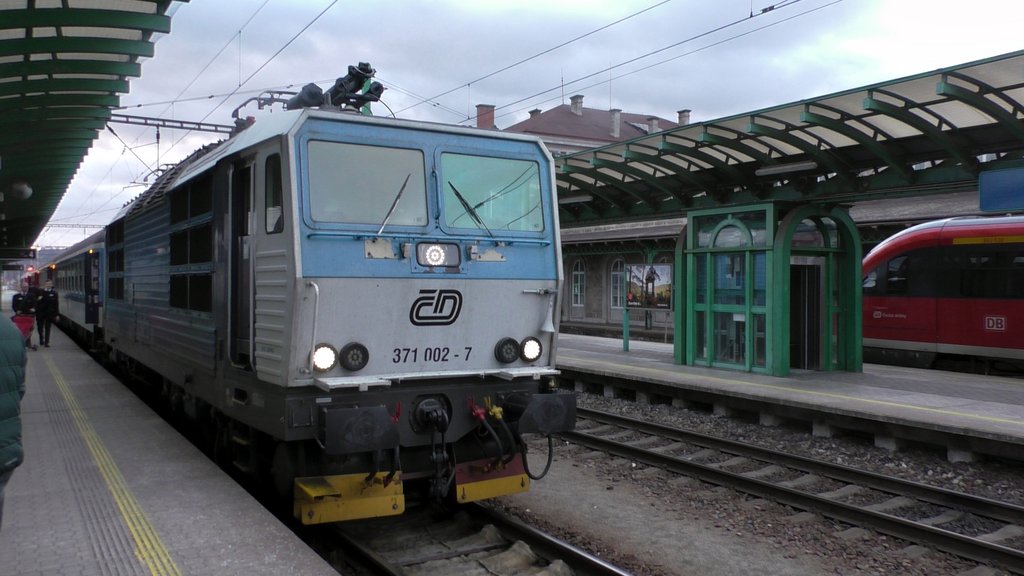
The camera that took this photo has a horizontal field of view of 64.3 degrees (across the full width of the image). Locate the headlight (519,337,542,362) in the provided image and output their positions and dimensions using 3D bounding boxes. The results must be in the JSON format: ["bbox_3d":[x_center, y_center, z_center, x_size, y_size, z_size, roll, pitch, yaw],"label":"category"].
[{"bbox_3d":[0.172,0.594,7.955,0.245,0.245,0.100,0,0,-32],"label":"headlight"}]

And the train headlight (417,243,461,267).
[{"bbox_3d":[-0.668,-0.297,7.350,0.445,0.225,0.100,0,0,-32],"label":"train headlight"}]

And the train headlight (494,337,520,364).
[{"bbox_3d":[-0.053,0.597,7.816,0.250,0.250,0.100,0,0,-32],"label":"train headlight"}]

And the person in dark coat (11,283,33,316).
[{"bbox_3d":[-11.981,0.688,20.000,0.550,1.650,0.380,0,0,-32],"label":"person in dark coat"}]

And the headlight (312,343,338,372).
[{"bbox_3d":[-1.585,0.586,6.854,0.245,0.245,0.100,0,0,-32],"label":"headlight"}]

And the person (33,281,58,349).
[{"bbox_3d":[-11.645,0.639,20.400,0.550,1.650,0.380,0,0,-32],"label":"person"}]

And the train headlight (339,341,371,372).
[{"bbox_3d":[-1.362,0.590,6.996,0.250,0.250,0.100,0,0,-32],"label":"train headlight"}]

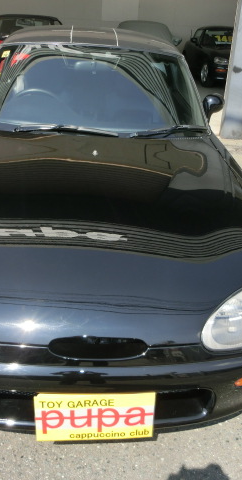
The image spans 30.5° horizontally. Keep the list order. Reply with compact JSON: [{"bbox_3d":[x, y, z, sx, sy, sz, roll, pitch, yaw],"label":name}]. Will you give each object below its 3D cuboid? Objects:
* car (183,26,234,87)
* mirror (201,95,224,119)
[{"bbox_3d":[2.341,-4.335,10.443,1.395,1.185,3.295,-1,26,-9],"label":"car"},{"bbox_3d":[0.486,-0.706,2.345,0.138,0.130,0.100,2,28,-6],"label":"mirror"}]

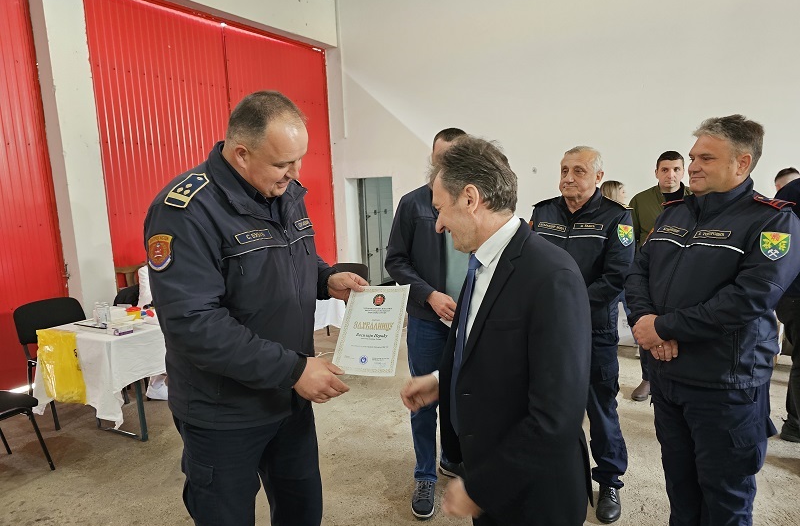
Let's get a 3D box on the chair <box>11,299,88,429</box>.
[{"bbox_3d":[-2.490,0.712,4.030,0.550,0.820,0.540,3,9,34],"label":"chair"}]

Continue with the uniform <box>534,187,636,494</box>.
[{"bbox_3d":[0.882,0.391,2.562,0.570,1.460,0.360,4,10,37],"label":"uniform"}]

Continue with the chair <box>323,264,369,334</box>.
[{"bbox_3d":[-0.605,0.451,5.480,0.540,0.820,0.550,2,9,27],"label":"chair"}]

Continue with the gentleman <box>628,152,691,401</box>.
[{"bbox_3d":[1.920,0.105,3.811,0.580,1.780,0.380,4,10,37],"label":"gentleman"}]

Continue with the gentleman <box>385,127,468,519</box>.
[{"bbox_3d":[0.248,0.273,2.695,0.620,1.860,0.460,-3,8,-8],"label":"gentleman"}]

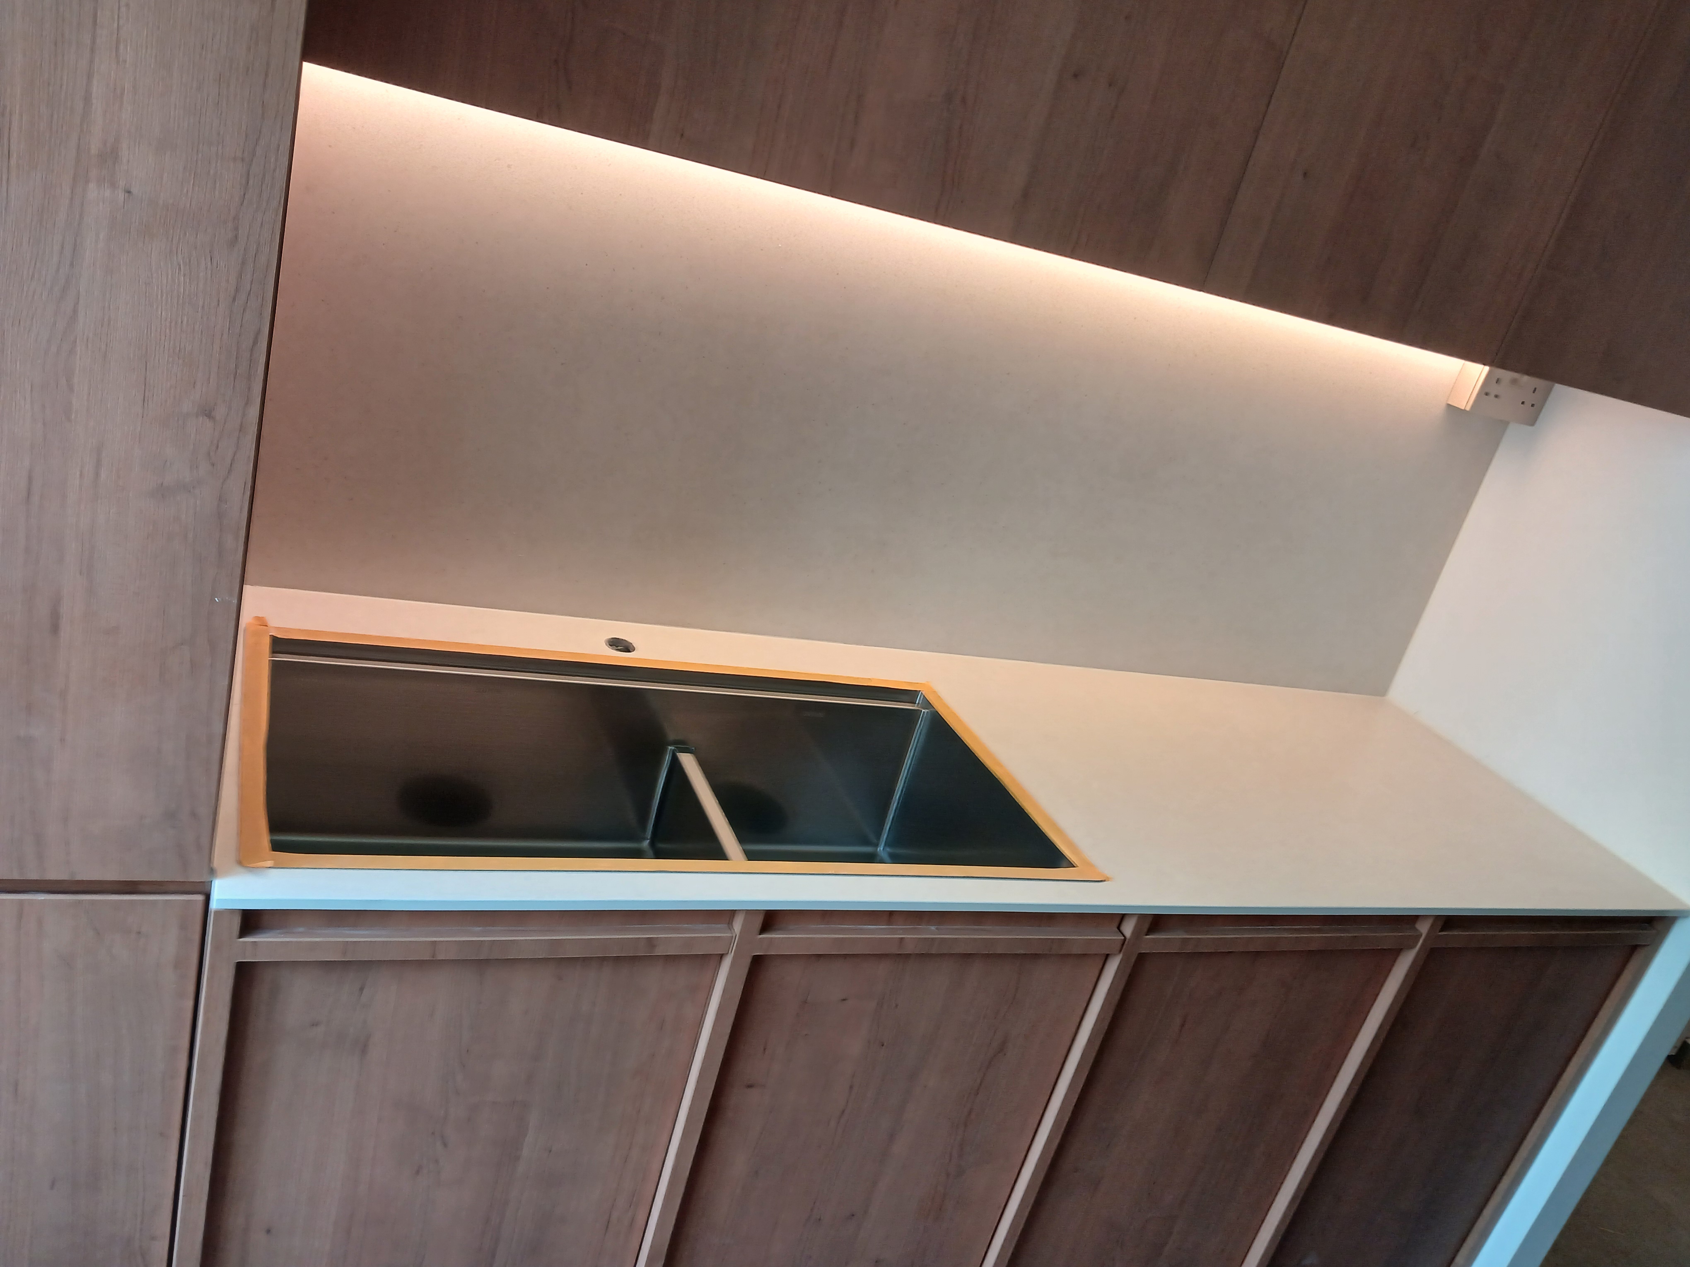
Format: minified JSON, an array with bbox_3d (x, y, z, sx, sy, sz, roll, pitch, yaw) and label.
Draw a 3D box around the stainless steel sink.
[{"bbox_3d":[-0.212,0.232,1.450,0.837,0.235,0.452,6,23,-25],"label":"stainless steel sink"}]

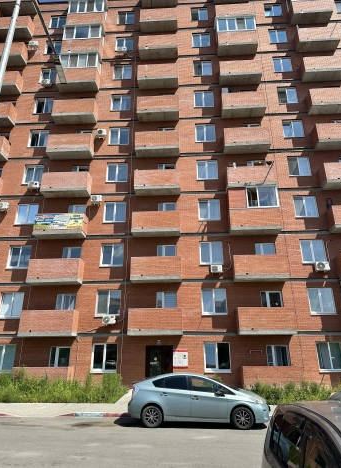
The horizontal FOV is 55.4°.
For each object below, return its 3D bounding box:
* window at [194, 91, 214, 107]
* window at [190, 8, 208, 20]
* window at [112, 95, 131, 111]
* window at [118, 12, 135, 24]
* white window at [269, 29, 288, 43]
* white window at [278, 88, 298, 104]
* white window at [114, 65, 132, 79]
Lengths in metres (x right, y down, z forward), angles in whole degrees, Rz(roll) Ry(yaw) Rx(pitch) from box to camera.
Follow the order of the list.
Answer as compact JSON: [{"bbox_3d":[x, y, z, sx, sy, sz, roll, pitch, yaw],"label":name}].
[{"bbox_3d":[2.476,-9.916,23.906,1.443,1.468,0.118,-1,-20,3],"label":"window"},{"bbox_3d":[2.467,-18.164,26.901,1.373,1.413,0.150,-1,-20,3],"label":"window"},{"bbox_3d":[-3.639,-9.648,24.056,1.401,1.429,0.150,-1,-20,3],"label":"window"},{"bbox_3d":[-3.666,-18.029,27.201,1.384,1.413,0.150,-1,-20,3],"label":"window"},{"bbox_3d":[8.380,-15.390,25.313,1.390,1.453,0.140,-1,-20,3],"label":"white window"},{"bbox_3d":[8.477,-9.933,23.423,1.349,1.409,0.150,-1,-20,3],"label":"white window"},{"bbox_3d":[-3.644,-12.378,24.905,1.390,1.453,0.140,-1,-20,3],"label":"white window"}]

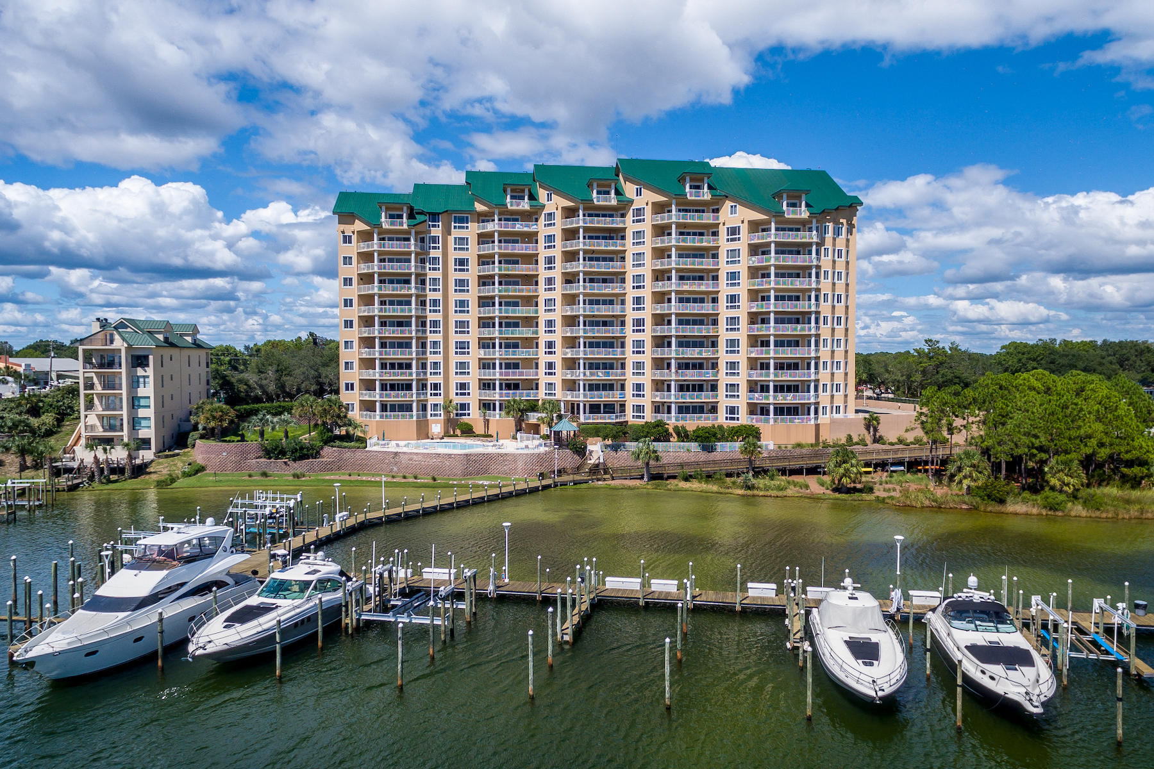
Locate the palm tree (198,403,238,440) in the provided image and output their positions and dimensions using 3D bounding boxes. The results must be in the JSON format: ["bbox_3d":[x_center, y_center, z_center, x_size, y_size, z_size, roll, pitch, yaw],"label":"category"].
[{"bbox_3d":[-47.914,5.022,85.500,5.132,4.892,5.132,0,2,0],"label":"palm tree"}]

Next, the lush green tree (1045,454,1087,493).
[{"bbox_3d":[50.686,9.543,66.500,4.082,4.401,4.082,0,2,0],"label":"lush green tree"}]

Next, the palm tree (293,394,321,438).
[{"bbox_3d":[-37.064,4.271,88.000,3.800,5.820,3.800,0,2,0],"label":"palm tree"}]

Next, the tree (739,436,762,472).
[{"bbox_3d":[20.627,8.340,76.000,2.900,4.490,2.900,0,2,0],"label":"tree"}]

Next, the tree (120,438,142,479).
[{"bbox_3d":[-54.853,9.146,78.800,2.687,4.889,2.687,0,2,0],"label":"tree"}]

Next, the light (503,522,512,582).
[{"bbox_3d":[-4.447,10.676,40.800,0.550,3.790,0.550,0,2,0],"label":"light"}]

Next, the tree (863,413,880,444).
[{"bbox_3d":[38.903,5.773,84.600,2.500,4.170,2.500,0,2,0],"label":"tree"}]

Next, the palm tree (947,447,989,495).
[{"bbox_3d":[40.633,8.981,66.500,4.500,4.860,4.400,0,2,0],"label":"palm tree"}]

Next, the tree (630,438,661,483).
[{"bbox_3d":[8.069,8.922,75.500,3.700,5.310,3.600,0,2,0],"label":"tree"}]

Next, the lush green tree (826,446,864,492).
[{"bbox_3d":[29.938,9.546,71.800,4.114,5.049,4.114,0,2,0],"label":"lush green tree"}]

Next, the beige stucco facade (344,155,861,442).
[{"bbox_3d":[2.536,-12.071,96.409,73.500,39.500,20.000,0,2,4],"label":"beige stucco facade"}]

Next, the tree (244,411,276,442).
[{"bbox_3d":[-41.769,5.587,84.500,4.149,3.961,4.149,0,2,0],"label":"tree"}]

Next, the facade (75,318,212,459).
[{"bbox_3d":[-63.200,0.126,95.164,9.500,19.200,18.000,0,2,-6],"label":"facade"}]

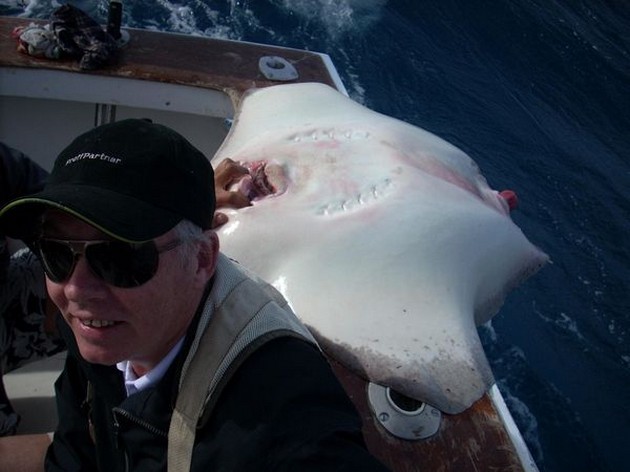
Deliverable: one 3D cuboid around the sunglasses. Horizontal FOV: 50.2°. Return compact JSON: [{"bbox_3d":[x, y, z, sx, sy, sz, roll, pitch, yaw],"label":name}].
[{"bbox_3d":[-0.204,0.018,0.729,0.145,0.052,0.145,1,8,21],"label":"sunglasses"}]

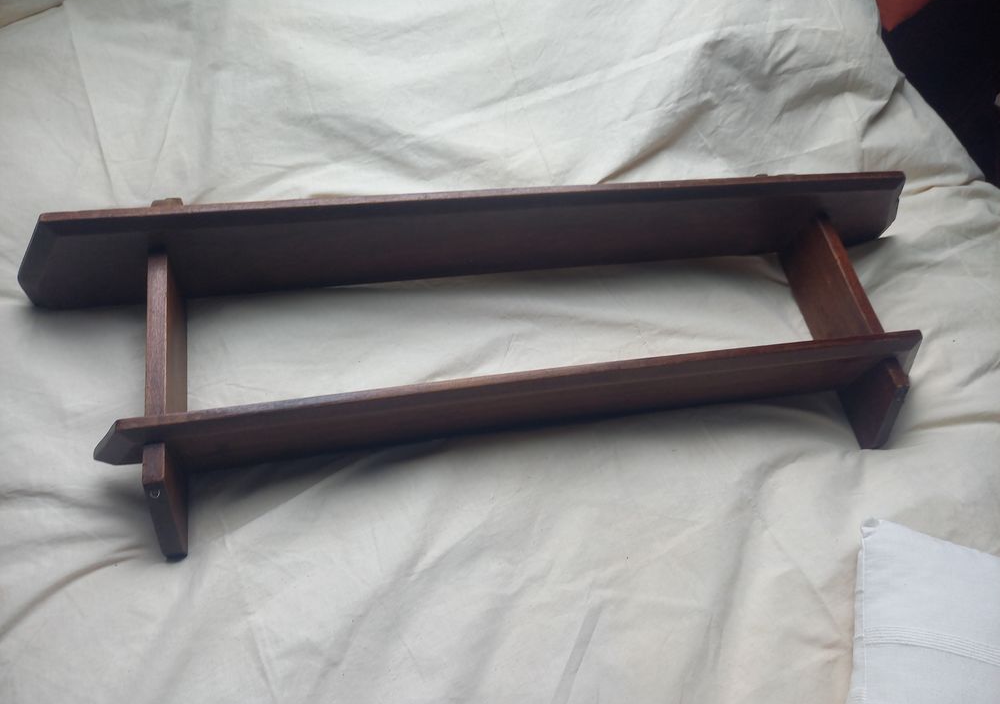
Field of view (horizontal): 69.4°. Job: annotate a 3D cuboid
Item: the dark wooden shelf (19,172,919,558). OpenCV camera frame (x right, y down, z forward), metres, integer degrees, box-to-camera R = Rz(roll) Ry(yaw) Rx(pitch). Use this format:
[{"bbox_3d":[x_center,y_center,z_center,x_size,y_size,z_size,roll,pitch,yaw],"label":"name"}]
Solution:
[{"bbox_3d":[0.033,-0.053,0.686,0.888,0.133,0.356,-6,64,-13],"label":"dark wooden shelf"}]

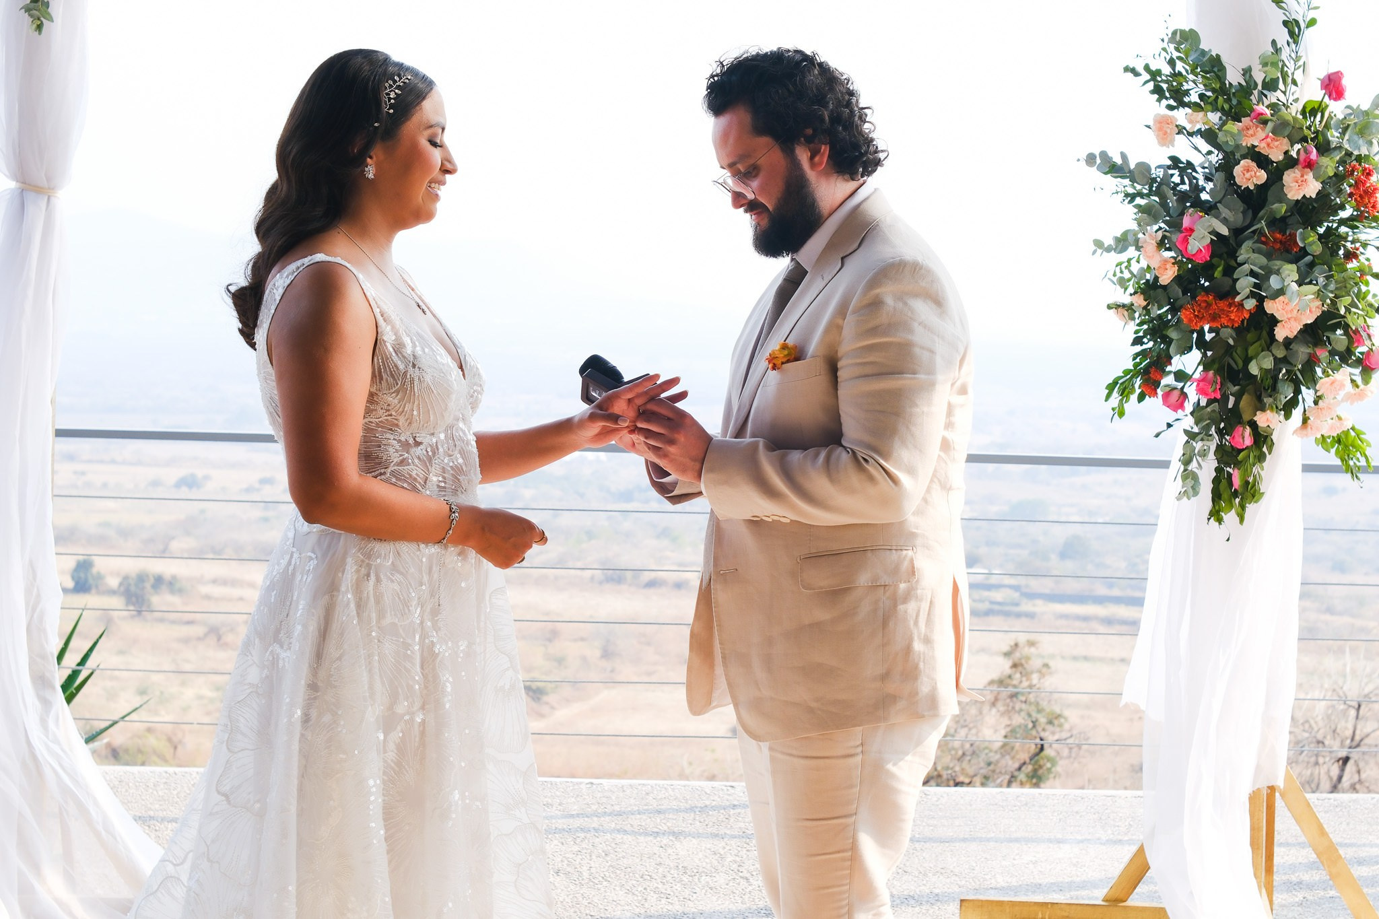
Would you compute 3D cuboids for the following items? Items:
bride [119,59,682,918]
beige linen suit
[{"bbox_3d":[-0.530,0.254,1.850,1.000,1.700,0.750,2,6,9],"label":"bride"},{"bbox_3d":[0.173,0.369,1.871,0.520,1.510,0.560,0,6,-16],"label":"beige linen suit"}]

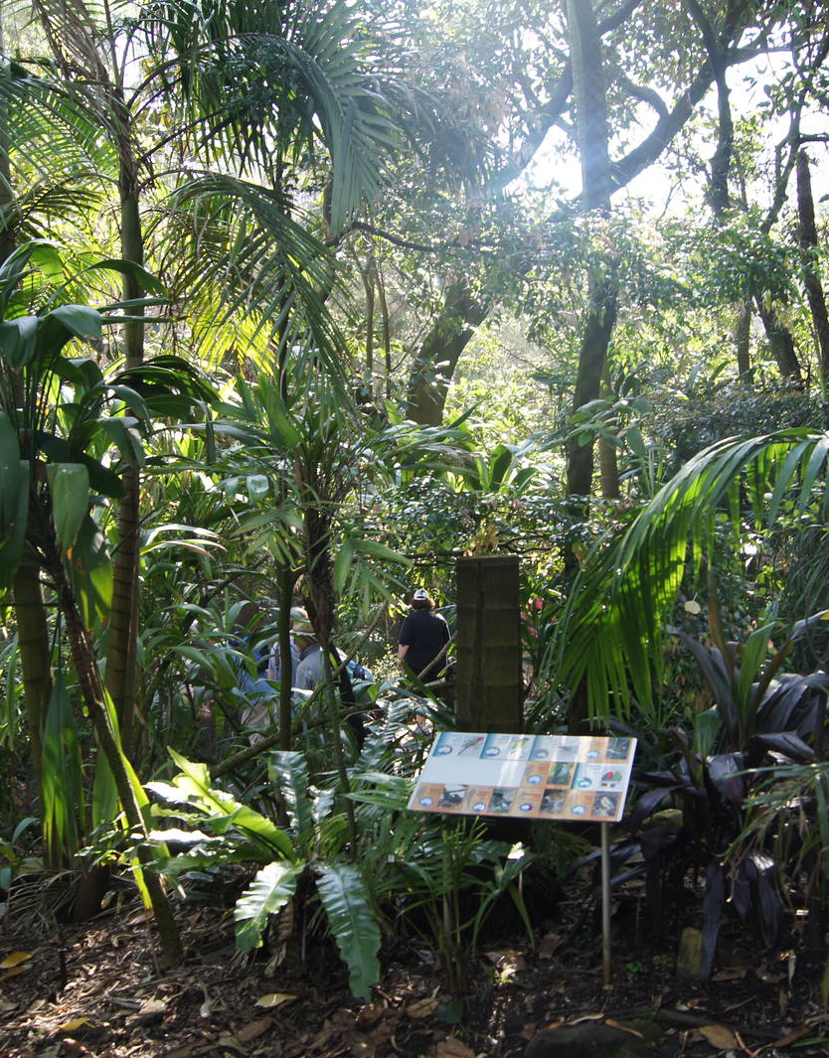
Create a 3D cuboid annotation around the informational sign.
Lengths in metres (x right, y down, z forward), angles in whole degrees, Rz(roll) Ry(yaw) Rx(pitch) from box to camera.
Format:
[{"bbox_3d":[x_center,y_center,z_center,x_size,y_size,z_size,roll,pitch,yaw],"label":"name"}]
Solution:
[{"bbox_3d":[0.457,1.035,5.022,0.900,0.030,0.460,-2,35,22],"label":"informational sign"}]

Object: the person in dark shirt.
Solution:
[{"bbox_3d":[0.094,1.430,11.919,0.560,1.680,0.360,0,-6,3],"label":"person in dark shirt"}]

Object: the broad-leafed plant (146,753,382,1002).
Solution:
[{"bbox_3d":[-0.603,1.383,4.800,0.900,0.880,0.860,0,-6,0],"label":"broad-leafed plant"}]

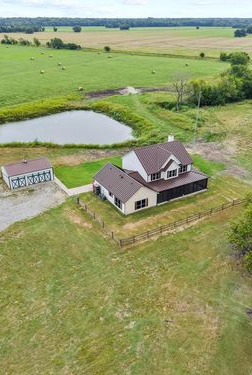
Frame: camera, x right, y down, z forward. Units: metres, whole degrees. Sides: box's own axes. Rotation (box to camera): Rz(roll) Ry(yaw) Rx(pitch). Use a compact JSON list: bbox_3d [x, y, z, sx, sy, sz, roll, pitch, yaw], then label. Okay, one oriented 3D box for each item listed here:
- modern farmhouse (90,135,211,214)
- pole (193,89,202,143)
[{"bbox_3d":[5.236,-3.635,68.672,20.160,8.915,12.978,-14,30,-26],"label":"modern farmhouse"},{"bbox_3d":[19.400,-18.735,93.950,0.350,13.700,0.350,0,26,0],"label":"pole"}]

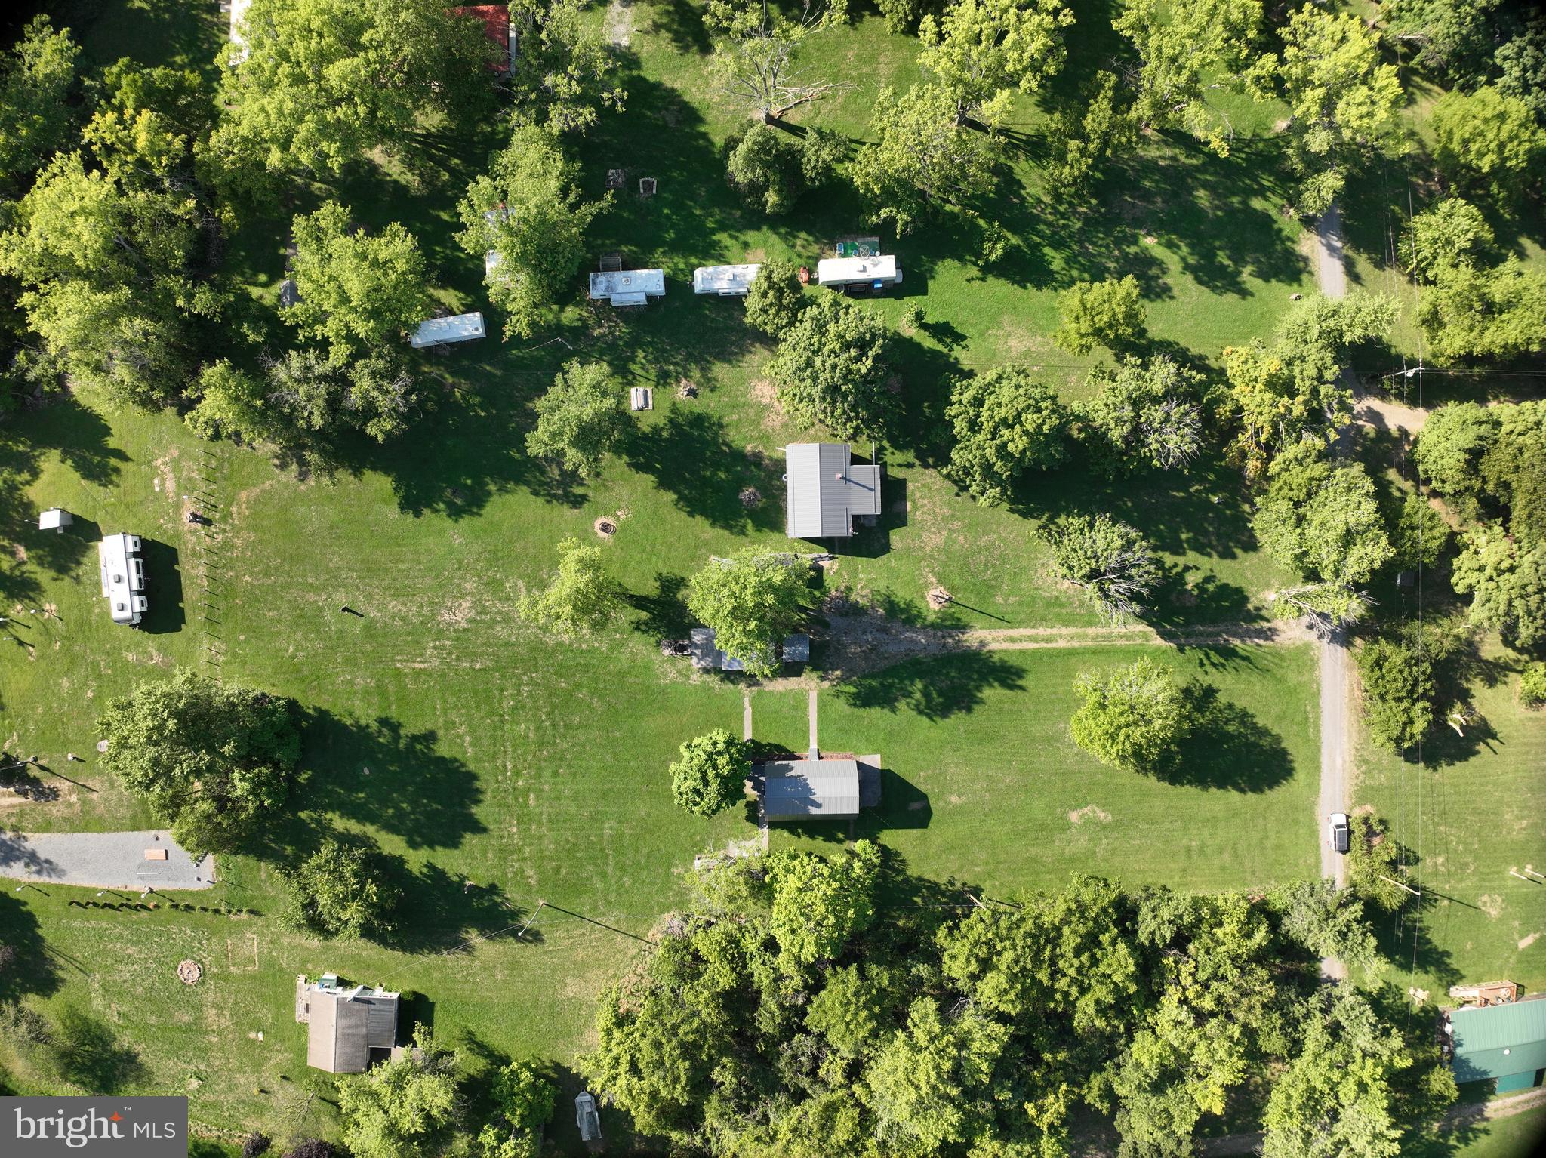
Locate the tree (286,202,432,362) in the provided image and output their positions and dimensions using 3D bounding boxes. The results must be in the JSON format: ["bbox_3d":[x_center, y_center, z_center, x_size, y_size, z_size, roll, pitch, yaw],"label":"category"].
[{"bbox_3d":[-45.163,-32.403,119.037,15.048,17.500,16.973,0,90,1],"label":"tree"}]

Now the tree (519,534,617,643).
[{"bbox_3d":[-22.934,1.010,121.512,11.255,12.000,11.789,0,90,1],"label":"tree"}]

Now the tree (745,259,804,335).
[{"bbox_3d":[0.200,-30.800,118.700,7.000,8.500,7.000,0,90,0],"label":"tree"}]

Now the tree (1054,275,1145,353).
[{"bbox_3d":[36.459,-29.553,120.701,9.888,10.800,8.493,0,90,1],"label":"tree"}]

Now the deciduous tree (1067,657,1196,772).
[{"bbox_3d":[39.417,14.899,119.290,13.131,14.000,12.803,0,90,1],"label":"deciduous tree"}]

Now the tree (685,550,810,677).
[{"bbox_3d":[-2.655,3.656,116.853,13.296,20.500,13.540,0,90,1],"label":"tree"}]

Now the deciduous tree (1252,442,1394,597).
[{"bbox_3d":[58.700,-6.400,115.000,13.300,16.000,16.000,0,90,0],"label":"deciduous tree"}]

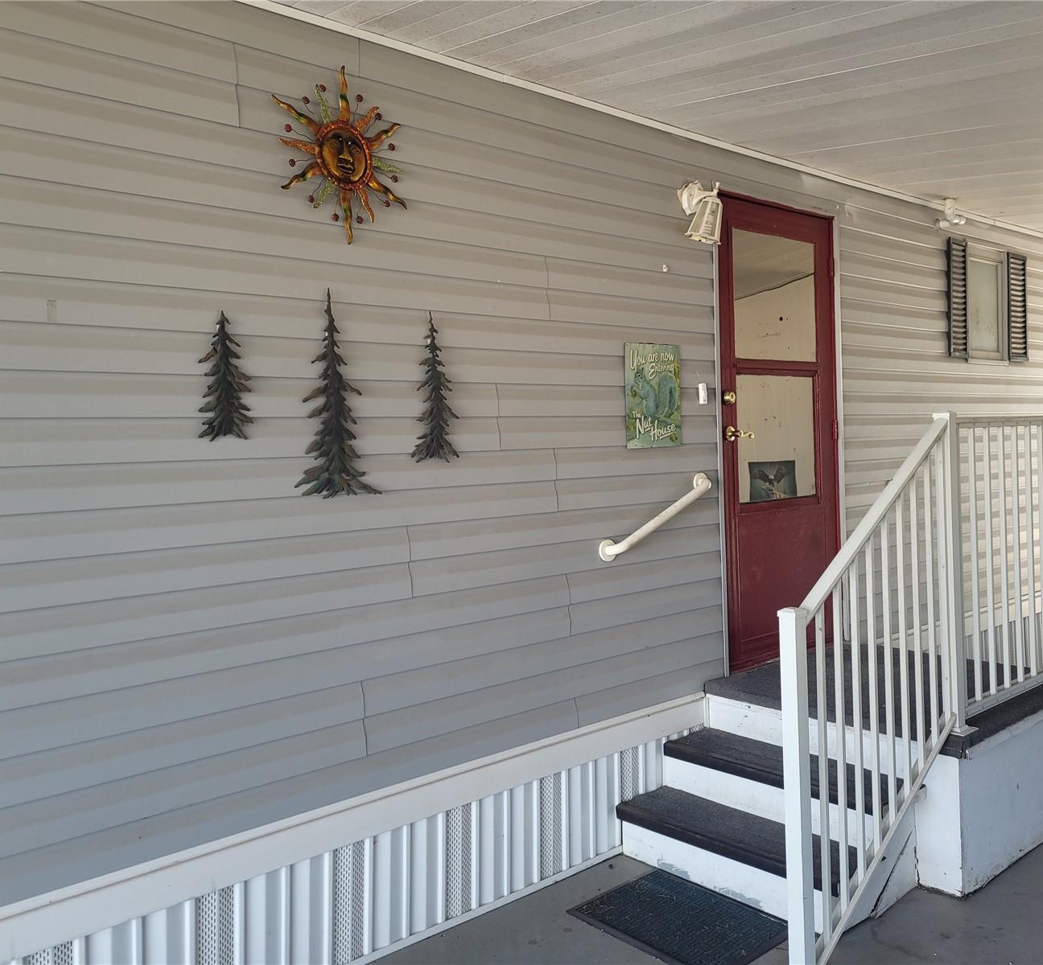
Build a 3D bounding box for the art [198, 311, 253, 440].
[{"bbox_3d":[-0.803,-0.289,2.621,0.155,0.350,0.030,-4,3,-41],"label":"art"}]

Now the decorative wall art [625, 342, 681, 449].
[{"bbox_3d":[0.520,-0.340,3.801,0.325,0.406,0.014,-4,3,-41],"label":"decorative wall art"}]

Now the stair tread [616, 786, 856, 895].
[{"bbox_3d":[0.773,1.247,3.412,0.279,0.043,0.929,-4,3,-41],"label":"stair tread"}]

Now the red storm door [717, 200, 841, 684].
[{"bbox_3d":[1.201,-0.224,4.430,0.909,2.043,0.050,-4,3,-41],"label":"red storm door"}]

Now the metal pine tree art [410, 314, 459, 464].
[{"bbox_3d":[-0.279,-0.302,3.086,0.197,0.482,0.030,-4,3,-41],"label":"metal pine tree art"}]

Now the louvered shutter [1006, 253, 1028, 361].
[{"bbox_3d":[3.123,-1.095,6.099,0.245,0.672,0.030,-4,3,-41],"label":"louvered shutter"}]

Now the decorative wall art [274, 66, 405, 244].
[{"bbox_3d":[-0.524,-0.971,2.855,0.439,0.523,0.050,-4,3,-41],"label":"decorative wall art"}]

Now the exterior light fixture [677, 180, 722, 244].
[{"bbox_3d":[0.737,-1.095,3.898,0.145,0.260,0.160,-4,3,-41],"label":"exterior light fixture"}]

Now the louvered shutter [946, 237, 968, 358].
[{"bbox_3d":[2.498,-1.051,5.545,0.235,0.681,0.030,-4,3,-41],"label":"louvered shutter"}]

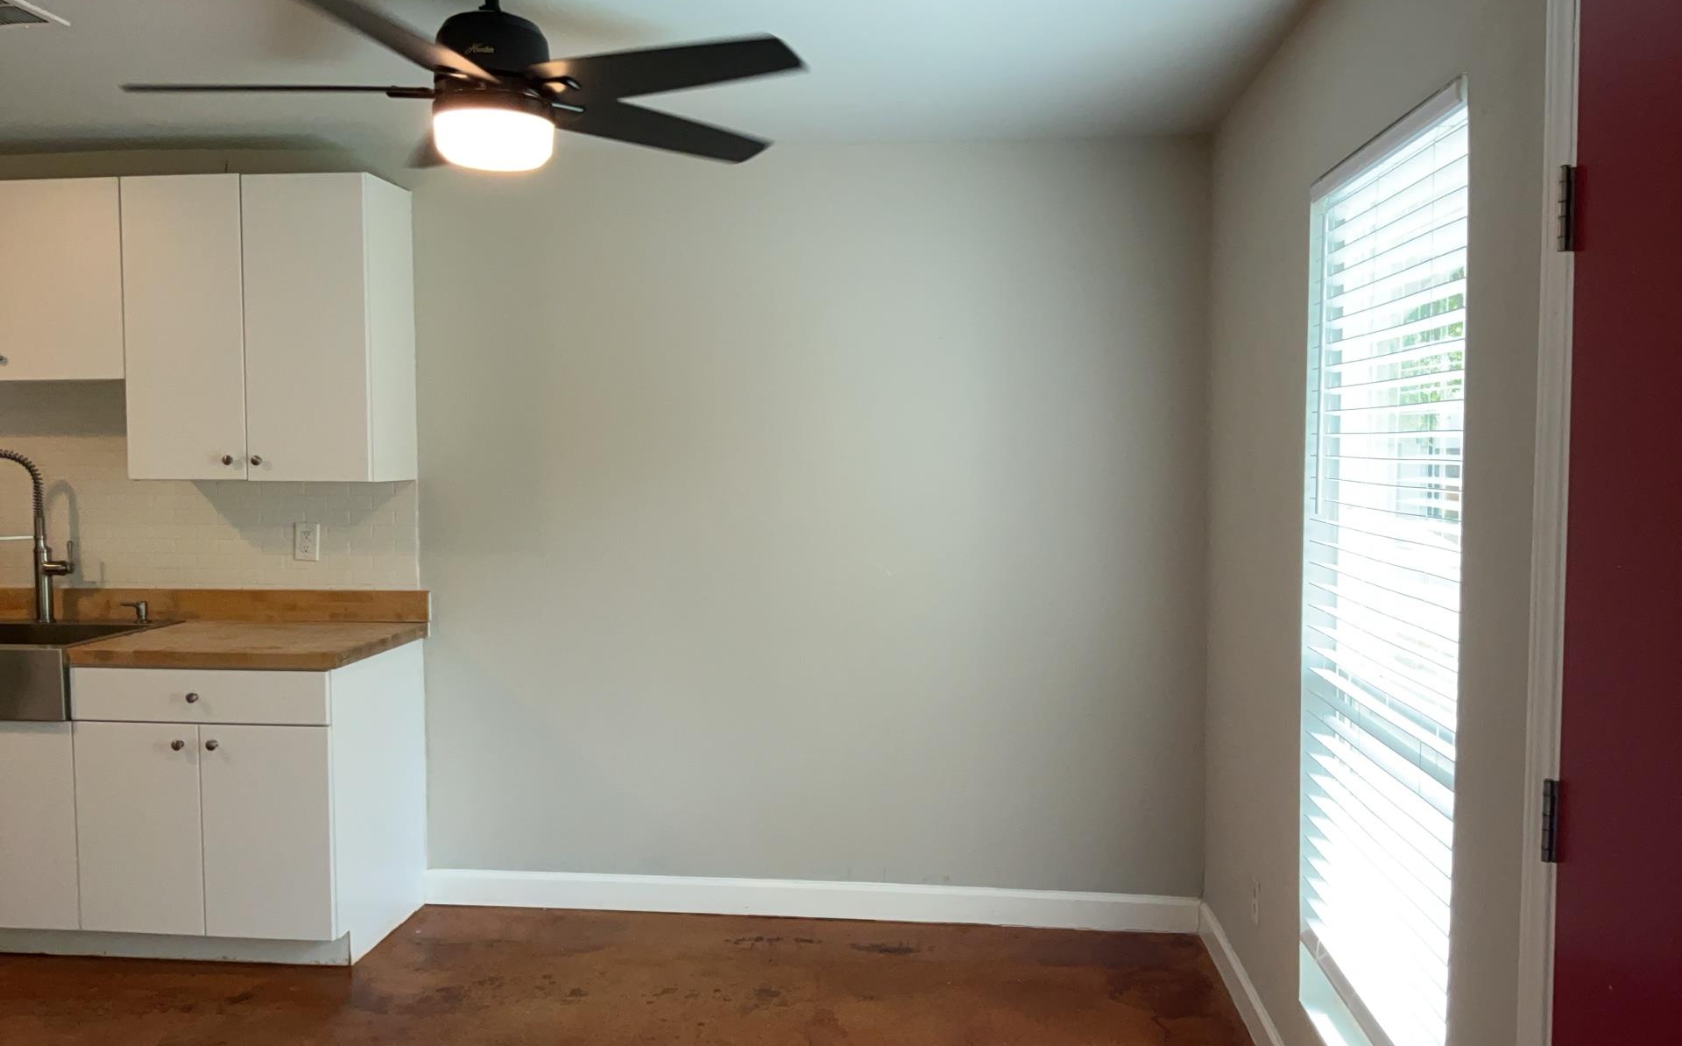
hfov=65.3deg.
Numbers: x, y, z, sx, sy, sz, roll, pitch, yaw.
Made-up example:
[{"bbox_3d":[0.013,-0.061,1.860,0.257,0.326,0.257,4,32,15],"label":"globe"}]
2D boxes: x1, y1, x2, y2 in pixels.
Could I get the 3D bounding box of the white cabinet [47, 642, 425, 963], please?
[{"bbox_3d":[-1.765,0.825,3.994,0.770,0.876,0.636,0,3,5],"label":"white cabinet"}]

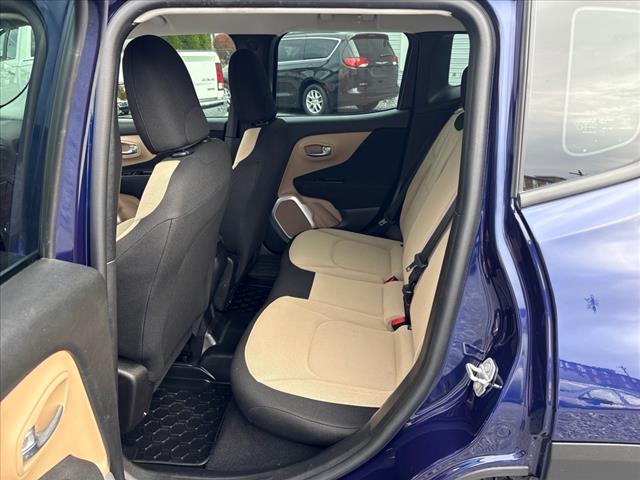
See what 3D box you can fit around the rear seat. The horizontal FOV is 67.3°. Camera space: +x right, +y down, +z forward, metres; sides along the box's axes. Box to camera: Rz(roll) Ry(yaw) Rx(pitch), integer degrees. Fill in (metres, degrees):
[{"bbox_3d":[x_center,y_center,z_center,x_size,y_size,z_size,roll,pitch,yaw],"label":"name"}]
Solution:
[{"bbox_3d":[0.198,-0.085,1.526,0.819,0.877,1.244,2,22,6],"label":"rear seat"}]

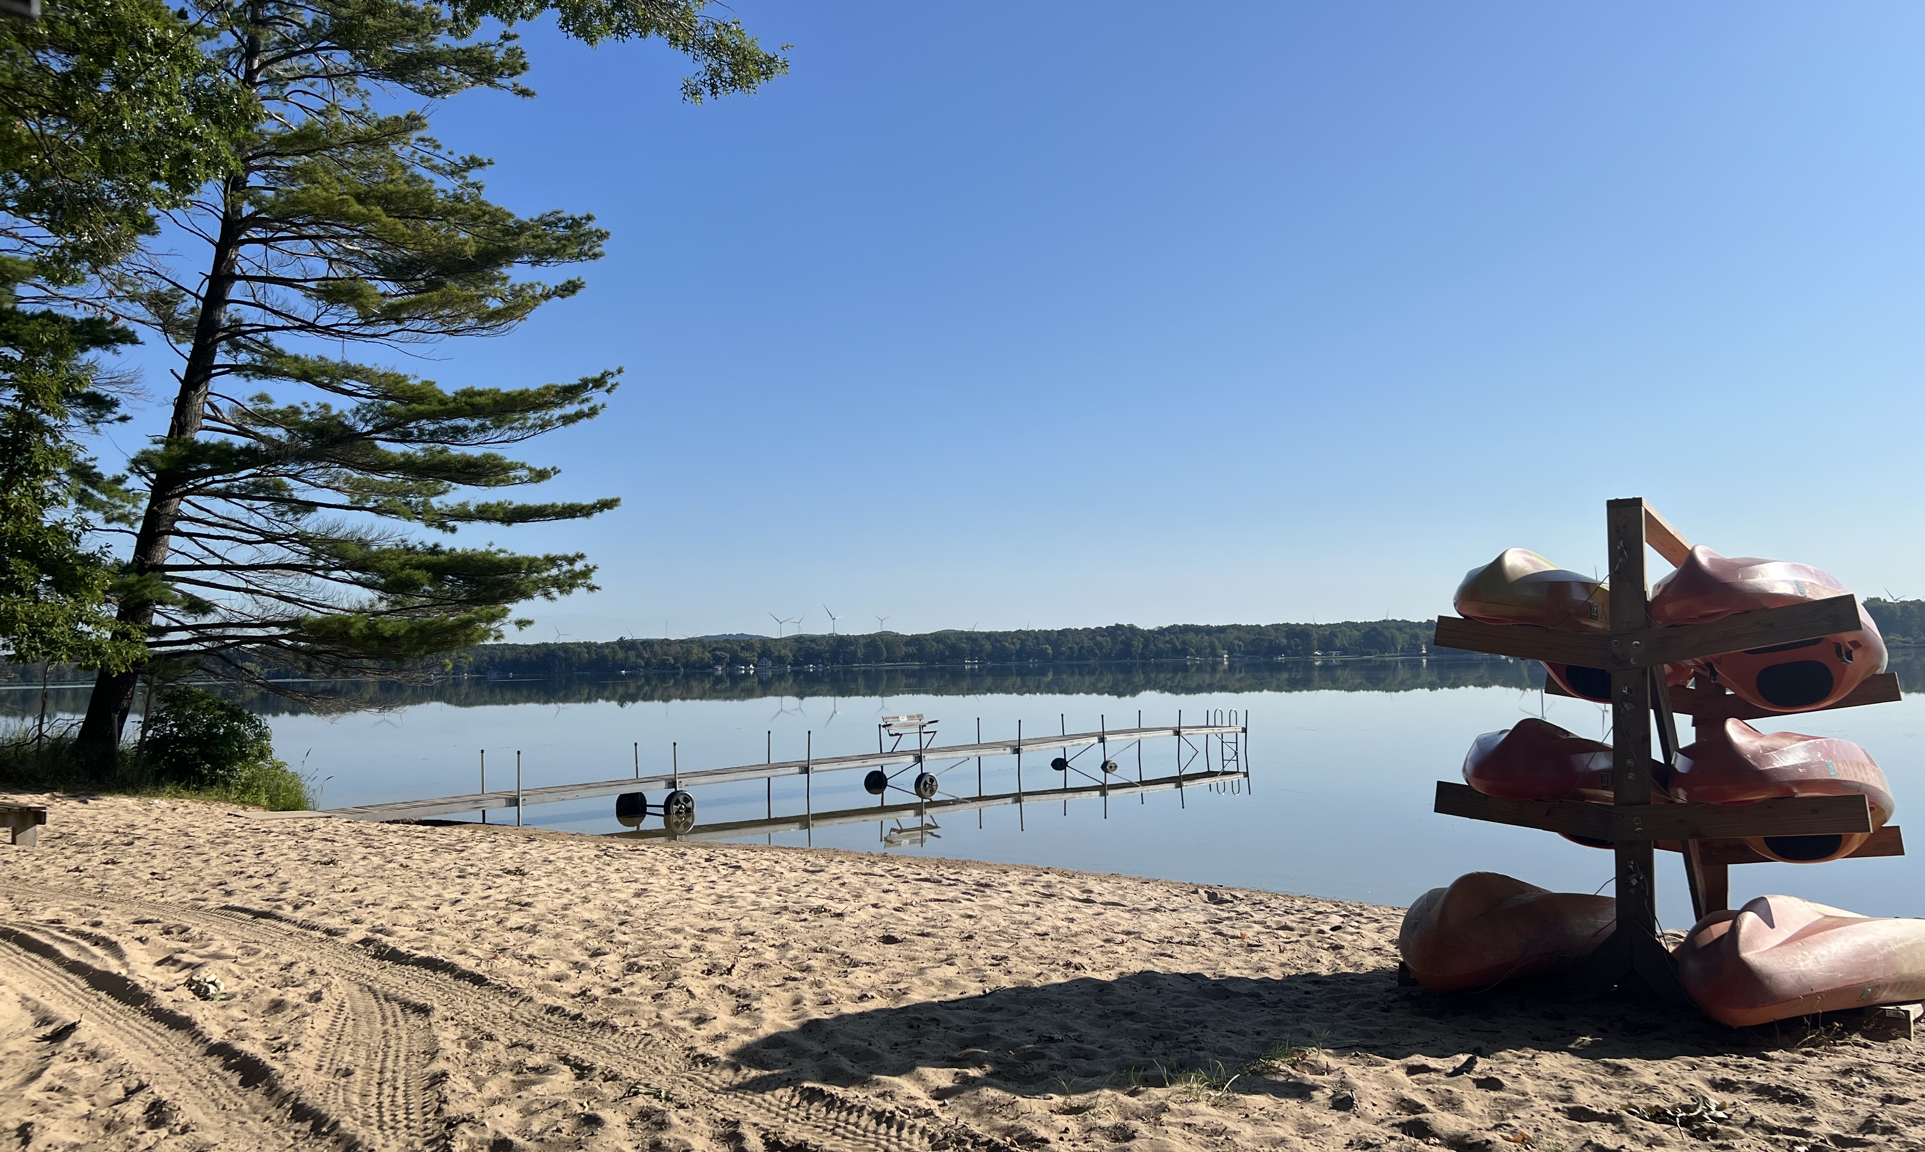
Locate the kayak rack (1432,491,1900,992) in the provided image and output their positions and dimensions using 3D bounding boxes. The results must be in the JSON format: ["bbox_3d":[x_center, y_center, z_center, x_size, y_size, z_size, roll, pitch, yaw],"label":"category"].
[{"bbox_3d":[3.258,0.838,6.585,1.619,1.999,1.908,-4,-14,36],"label":"kayak rack"}]

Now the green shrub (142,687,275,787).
[{"bbox_3d":[-11.986,2.596,23.000,2.000,1.650,1.900,1,-4,-27],"label":"green shrub"}]

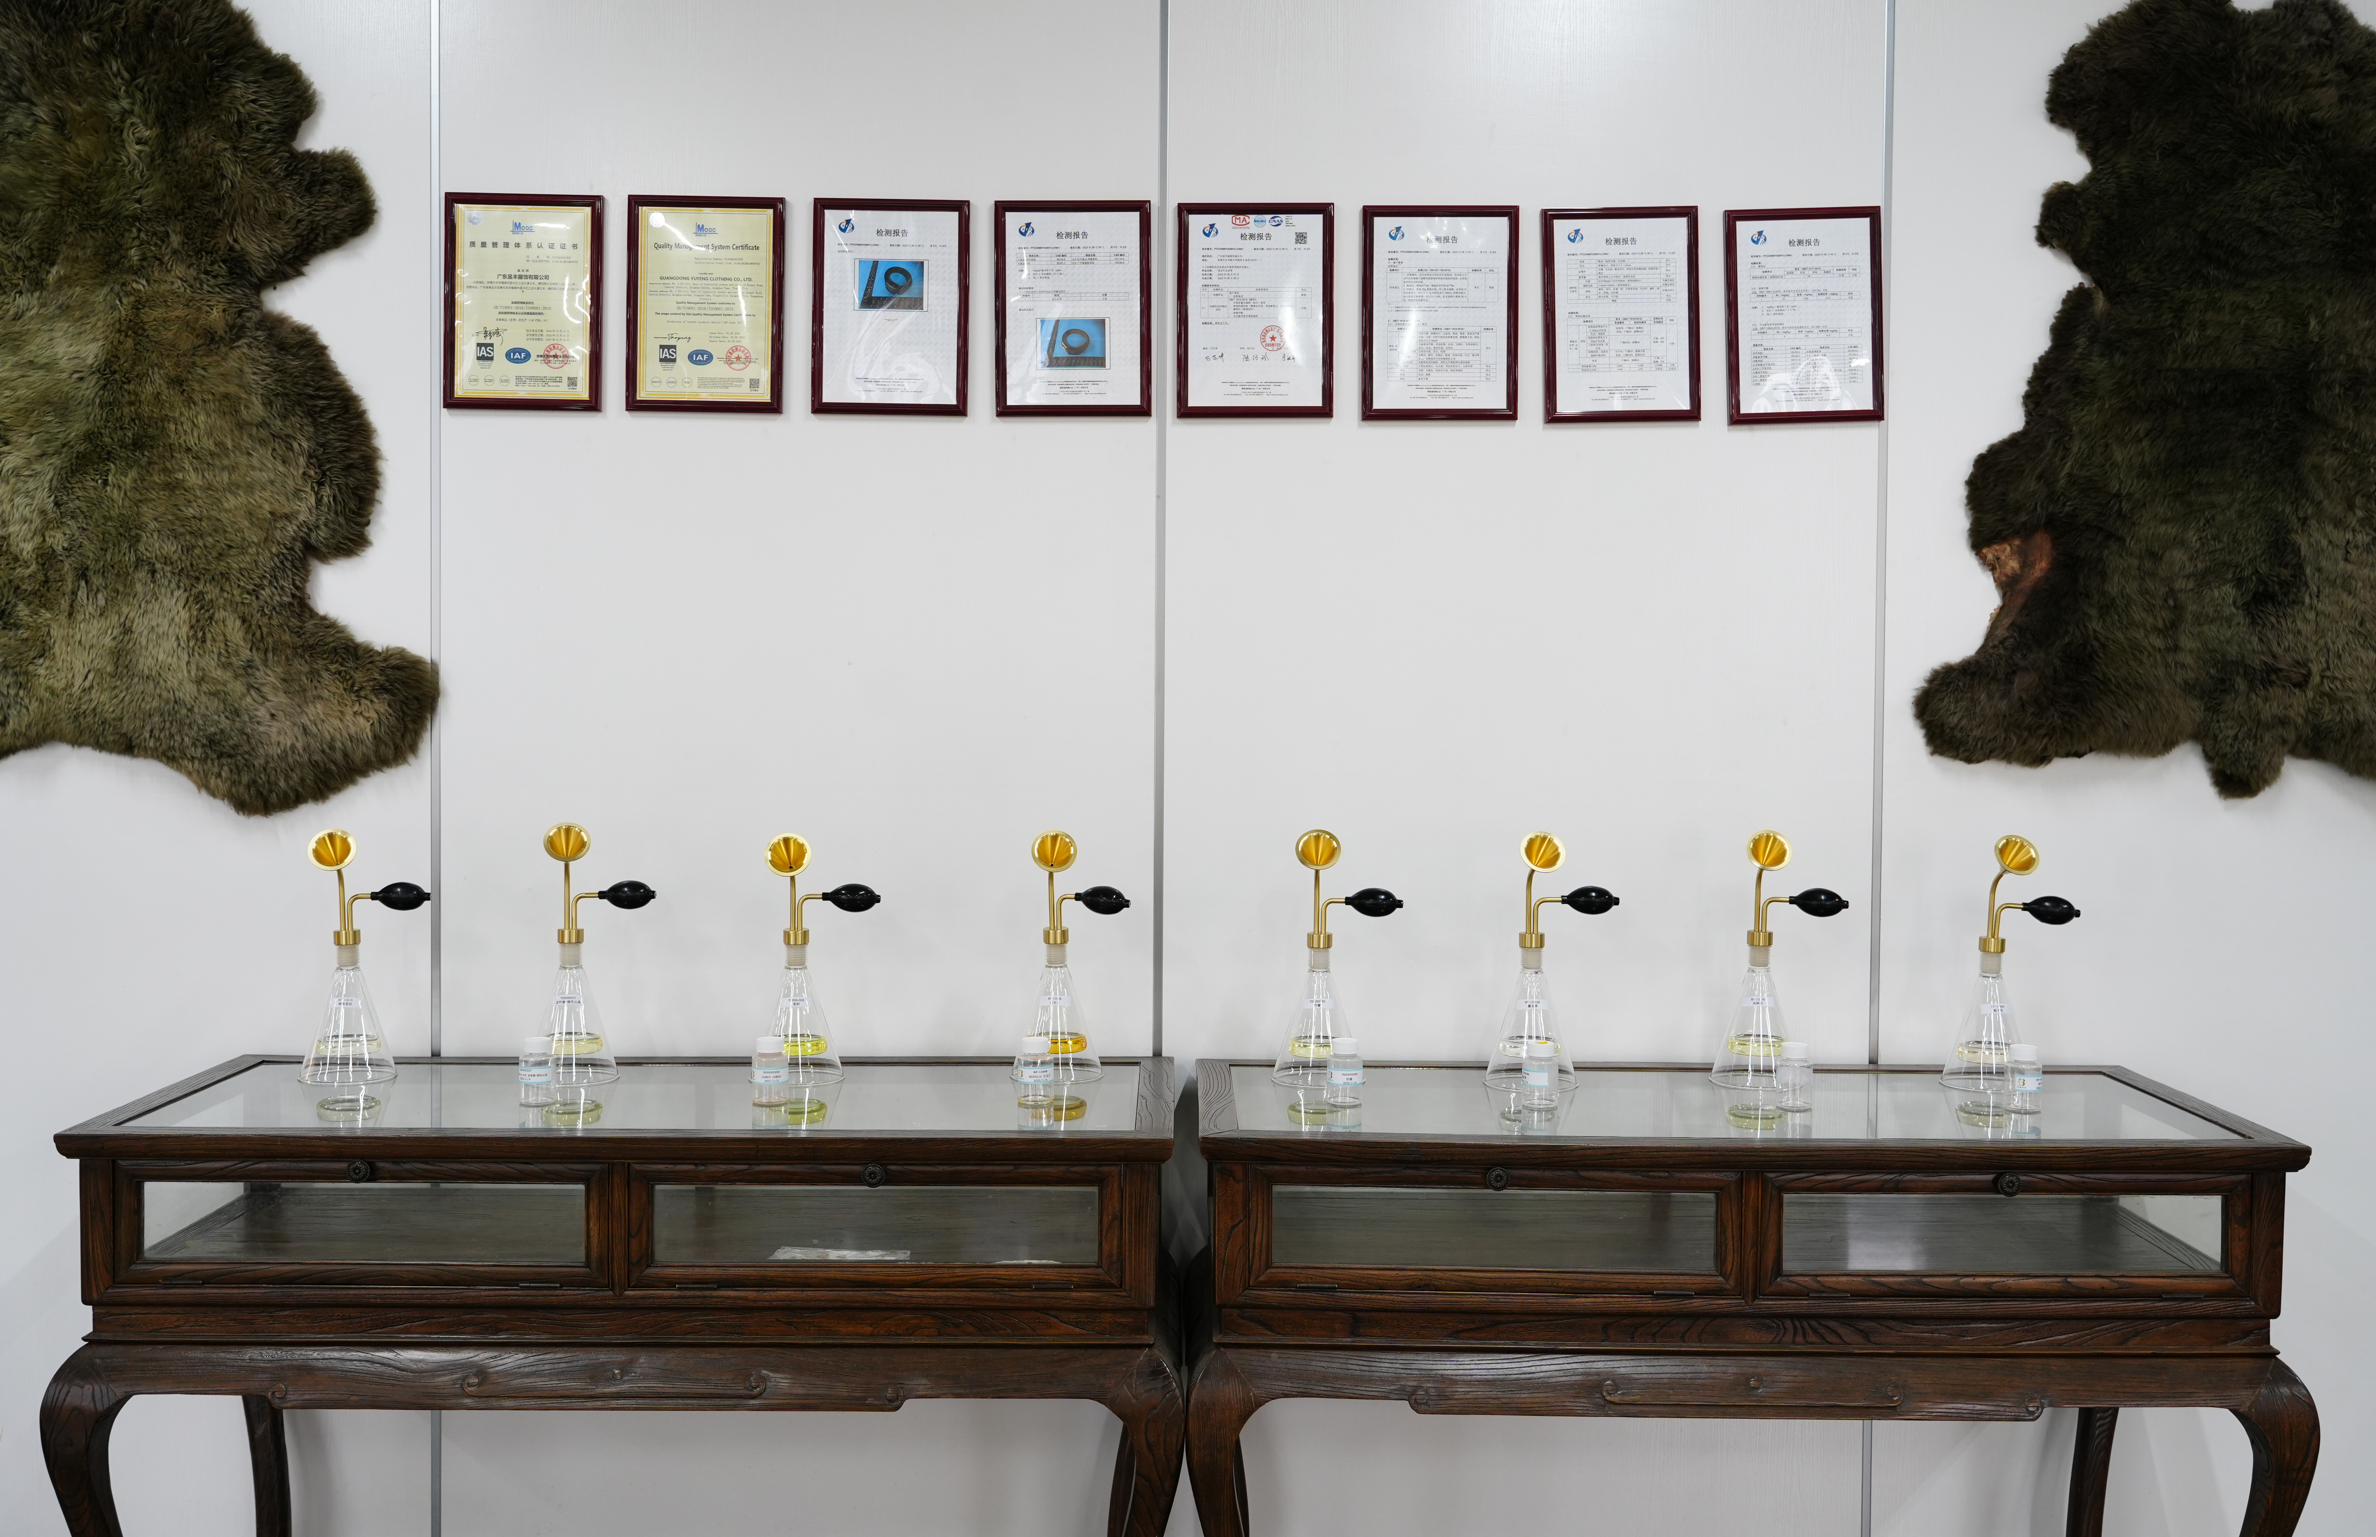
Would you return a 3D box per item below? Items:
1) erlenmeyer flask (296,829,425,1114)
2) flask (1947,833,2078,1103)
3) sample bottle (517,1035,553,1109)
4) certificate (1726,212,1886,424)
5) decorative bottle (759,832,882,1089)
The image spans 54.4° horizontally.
[{"bbox_3d":[-1.217,0.273,3.420,0.204,0.370,0.154,0,2,-1],"label":"erlenmeyer flask"},{"bbox_3d":[1.228,0.285,3.456,0.200,0.374,0.154,0,2,-1],"label":"flask"},{"bbox_3d":[-0.884,0.412,3.139,0.048,0.087,0.048,0,2,0],"label":"sample bottle"},{"bbox_3d":[0.949,-0.695,3.553,0.240,0.327,0.020,-2,2,-1],"label":"certificate"},{"bbox_3d":[-0.553,0.278,3.434,0.199,0.367,0.152,0,2,-1],"label":"decorative bottle"}]

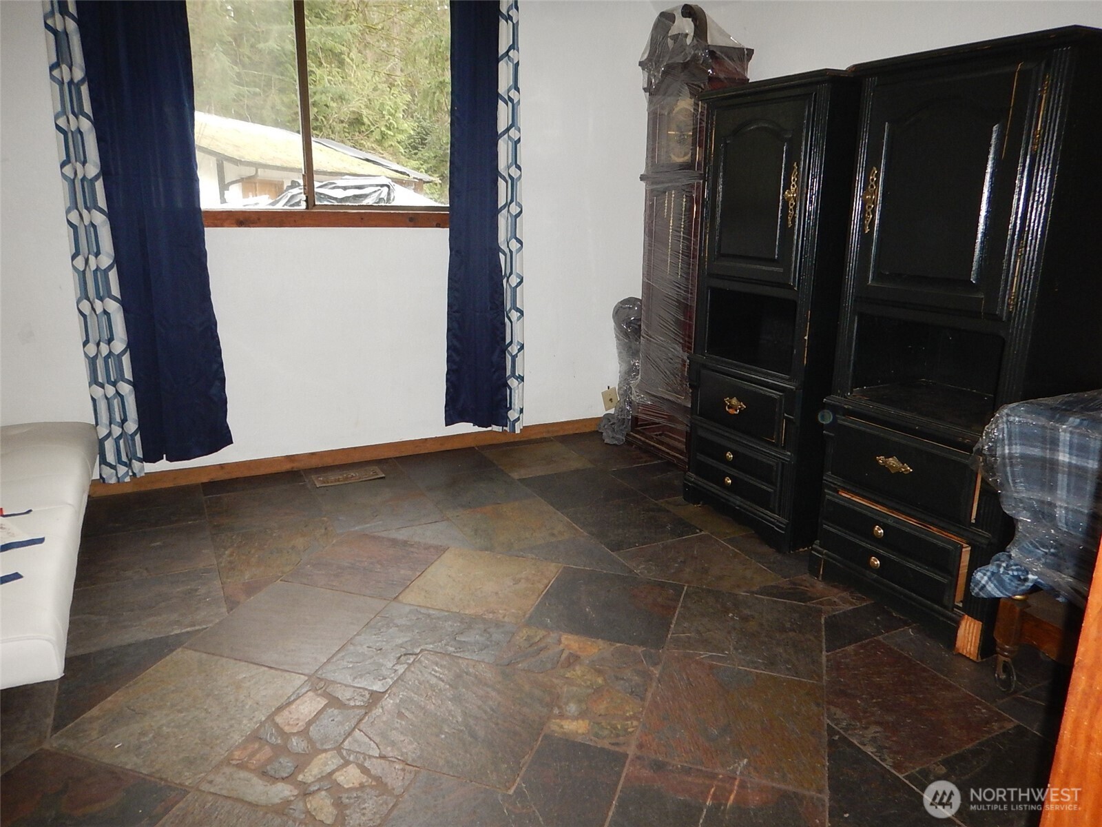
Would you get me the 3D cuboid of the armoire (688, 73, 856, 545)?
[{"bbox_3d":[0.909,-0.370,2.875,0.462,1.598,0.639,-6,16,-25],"label":"armoire"}]

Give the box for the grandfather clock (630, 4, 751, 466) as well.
[{"bbox_3d":[0.643,-0.792,3.619,0.261,2.030,0.597,-6,16,-25],"label":"grandfather clock"}]

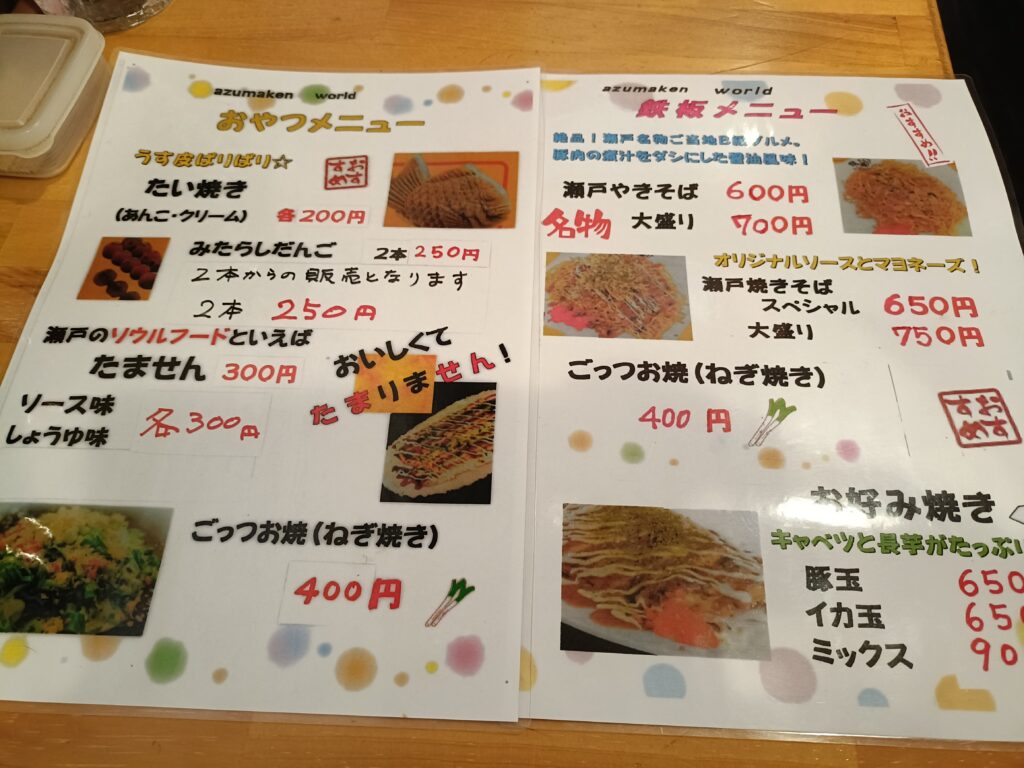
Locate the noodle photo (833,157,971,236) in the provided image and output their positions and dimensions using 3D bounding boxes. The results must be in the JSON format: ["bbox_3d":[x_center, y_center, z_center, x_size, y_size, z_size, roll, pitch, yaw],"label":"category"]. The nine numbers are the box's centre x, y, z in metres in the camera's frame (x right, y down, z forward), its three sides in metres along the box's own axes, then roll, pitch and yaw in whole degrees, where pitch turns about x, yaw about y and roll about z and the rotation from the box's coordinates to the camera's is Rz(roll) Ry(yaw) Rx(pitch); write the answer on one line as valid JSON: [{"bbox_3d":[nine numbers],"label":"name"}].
[{"bbox_3d":[0.176,-0.085,0.335,0.057,0.002,0.043,3,64,2],"label":"noodle photo"}]

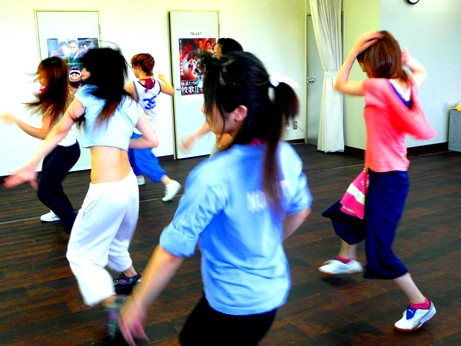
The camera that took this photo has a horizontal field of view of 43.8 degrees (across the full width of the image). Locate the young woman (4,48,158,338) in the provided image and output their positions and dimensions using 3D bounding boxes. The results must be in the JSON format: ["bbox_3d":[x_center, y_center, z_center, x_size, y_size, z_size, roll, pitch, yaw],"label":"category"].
[{"bbox_3d":[-0.764,0.066,3.150,0.600,1.480,0.730,9,16,38],"label":"young woman"}]

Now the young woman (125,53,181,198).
[{"bbox_3d":[-0.803,-0.520,5.900,0.700,1.430,0.580,9,16,38],"label":"young woman"}]

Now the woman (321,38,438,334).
[{"bbox_3d":[0.826,-0.022,3.240,0.720,1.530,0.620,5,14,26],"label":"woman"}]

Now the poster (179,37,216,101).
[{"bbox_3d":[-0.412,-1.356,7.541,0.545,0.800,0.015,-8,14,-28],"label":"poster"}]

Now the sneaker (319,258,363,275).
[{"bbox_3d":[0.696,0.592,3.627,0.270,0.095,0.095,-1,13,4],"label":"sneaker"}]

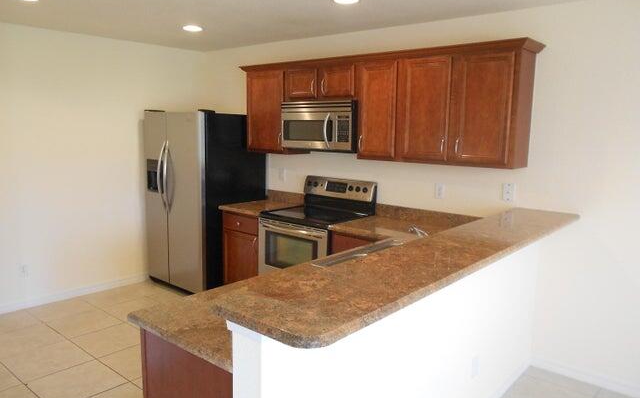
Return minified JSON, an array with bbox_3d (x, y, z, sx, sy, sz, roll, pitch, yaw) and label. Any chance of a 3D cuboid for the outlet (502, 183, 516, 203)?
[{"bbox_3d":[1.338,-0.042,3.392,0.080,0.127,0.010,8,11,39],"label":"outlet"}]

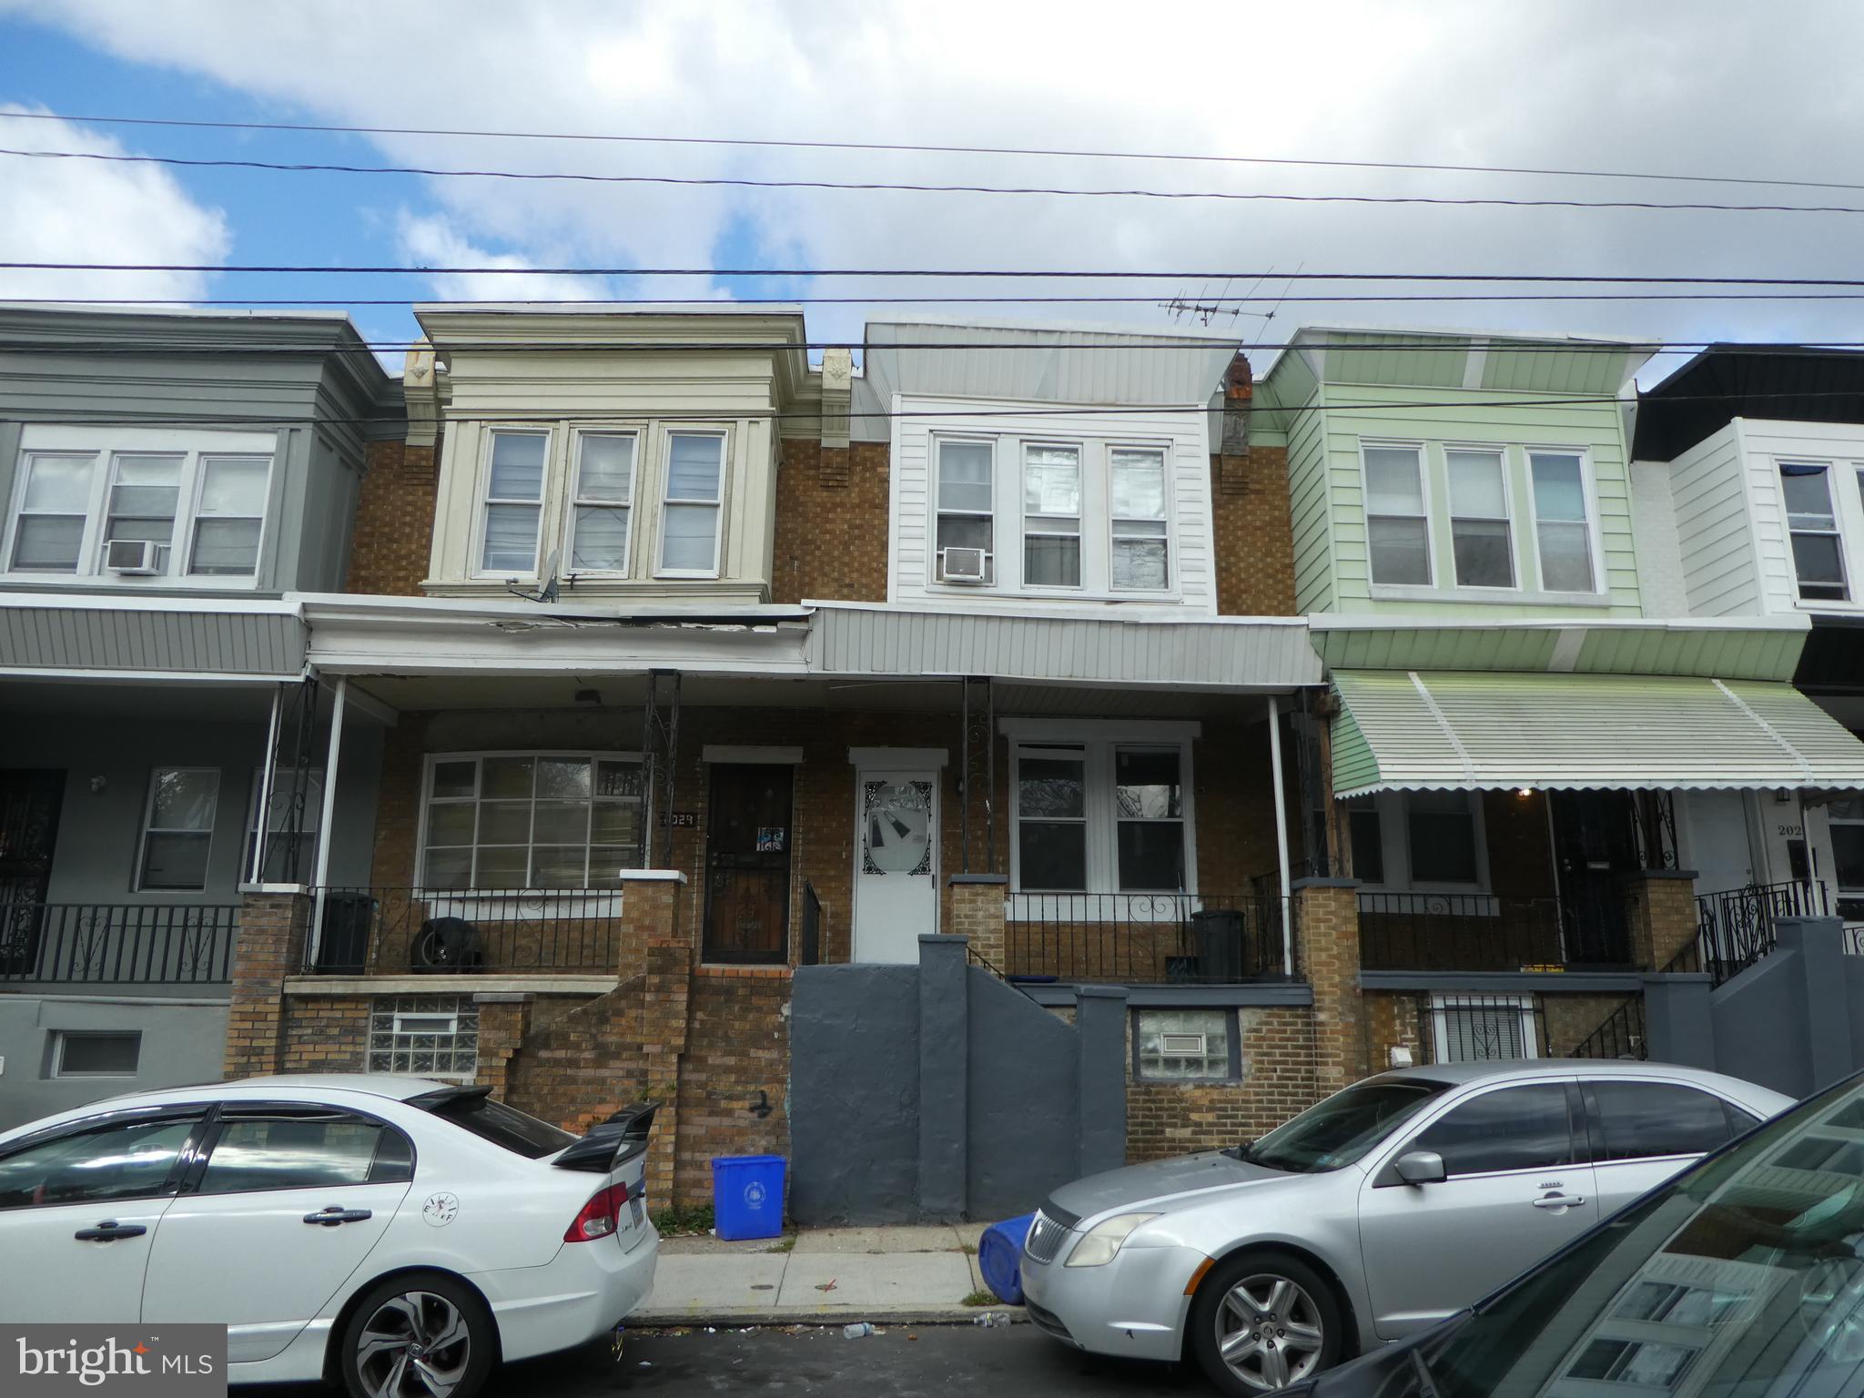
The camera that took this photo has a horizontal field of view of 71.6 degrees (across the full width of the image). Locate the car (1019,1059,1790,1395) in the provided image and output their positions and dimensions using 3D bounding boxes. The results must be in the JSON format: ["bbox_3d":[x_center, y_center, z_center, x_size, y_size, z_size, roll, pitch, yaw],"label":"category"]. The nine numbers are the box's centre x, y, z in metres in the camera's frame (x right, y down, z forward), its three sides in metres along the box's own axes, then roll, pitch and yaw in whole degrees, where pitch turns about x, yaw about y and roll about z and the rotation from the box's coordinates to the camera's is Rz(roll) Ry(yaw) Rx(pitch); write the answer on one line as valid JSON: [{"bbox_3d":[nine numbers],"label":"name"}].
[{"bbox_3d":[2.862,2.612,6.671,4.800,1.450,1.840,1,-13,-3],"label":"car"}]

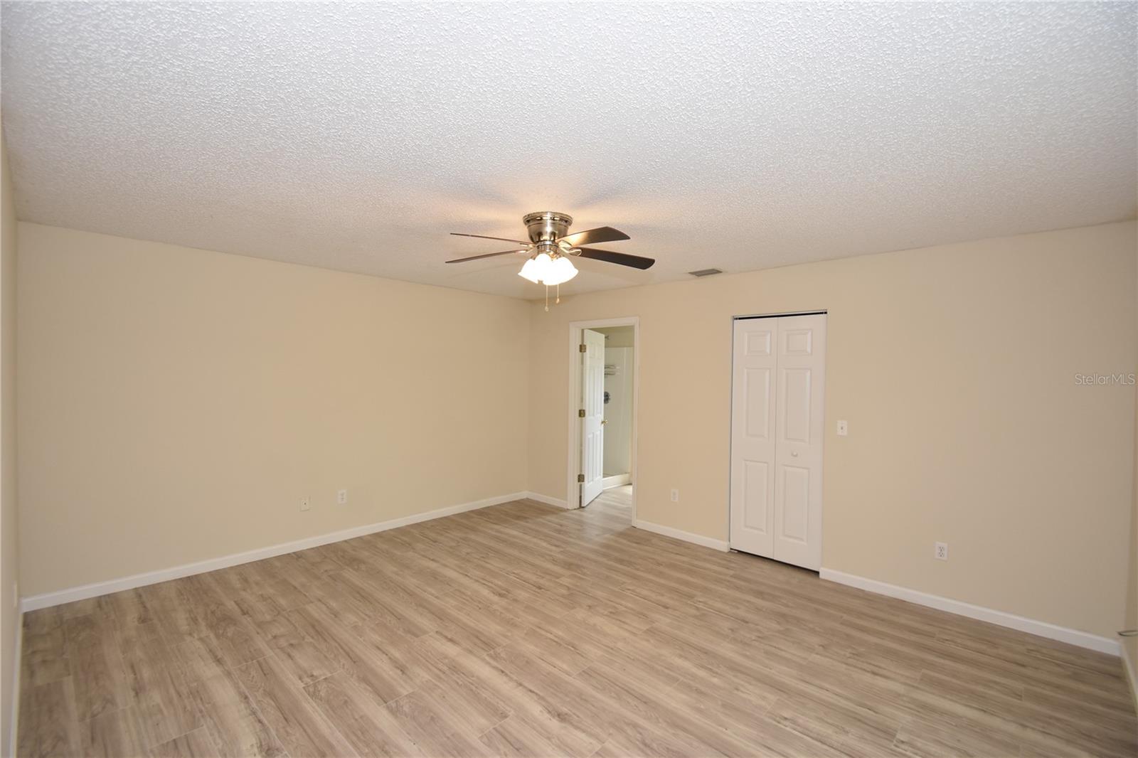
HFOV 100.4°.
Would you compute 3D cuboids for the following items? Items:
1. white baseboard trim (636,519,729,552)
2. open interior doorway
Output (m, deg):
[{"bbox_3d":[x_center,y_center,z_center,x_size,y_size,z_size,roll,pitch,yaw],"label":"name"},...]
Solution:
[{"bbox_3d":[1.038,1.467,4.461,0.948,0.085,0.015,1,1,41],"label":"white baseboard trim"},{"bbox_3d":[0.389,0.432,5.119,0.926,2.122,0.140,1,1,41],"label":"open interior doorway"}]

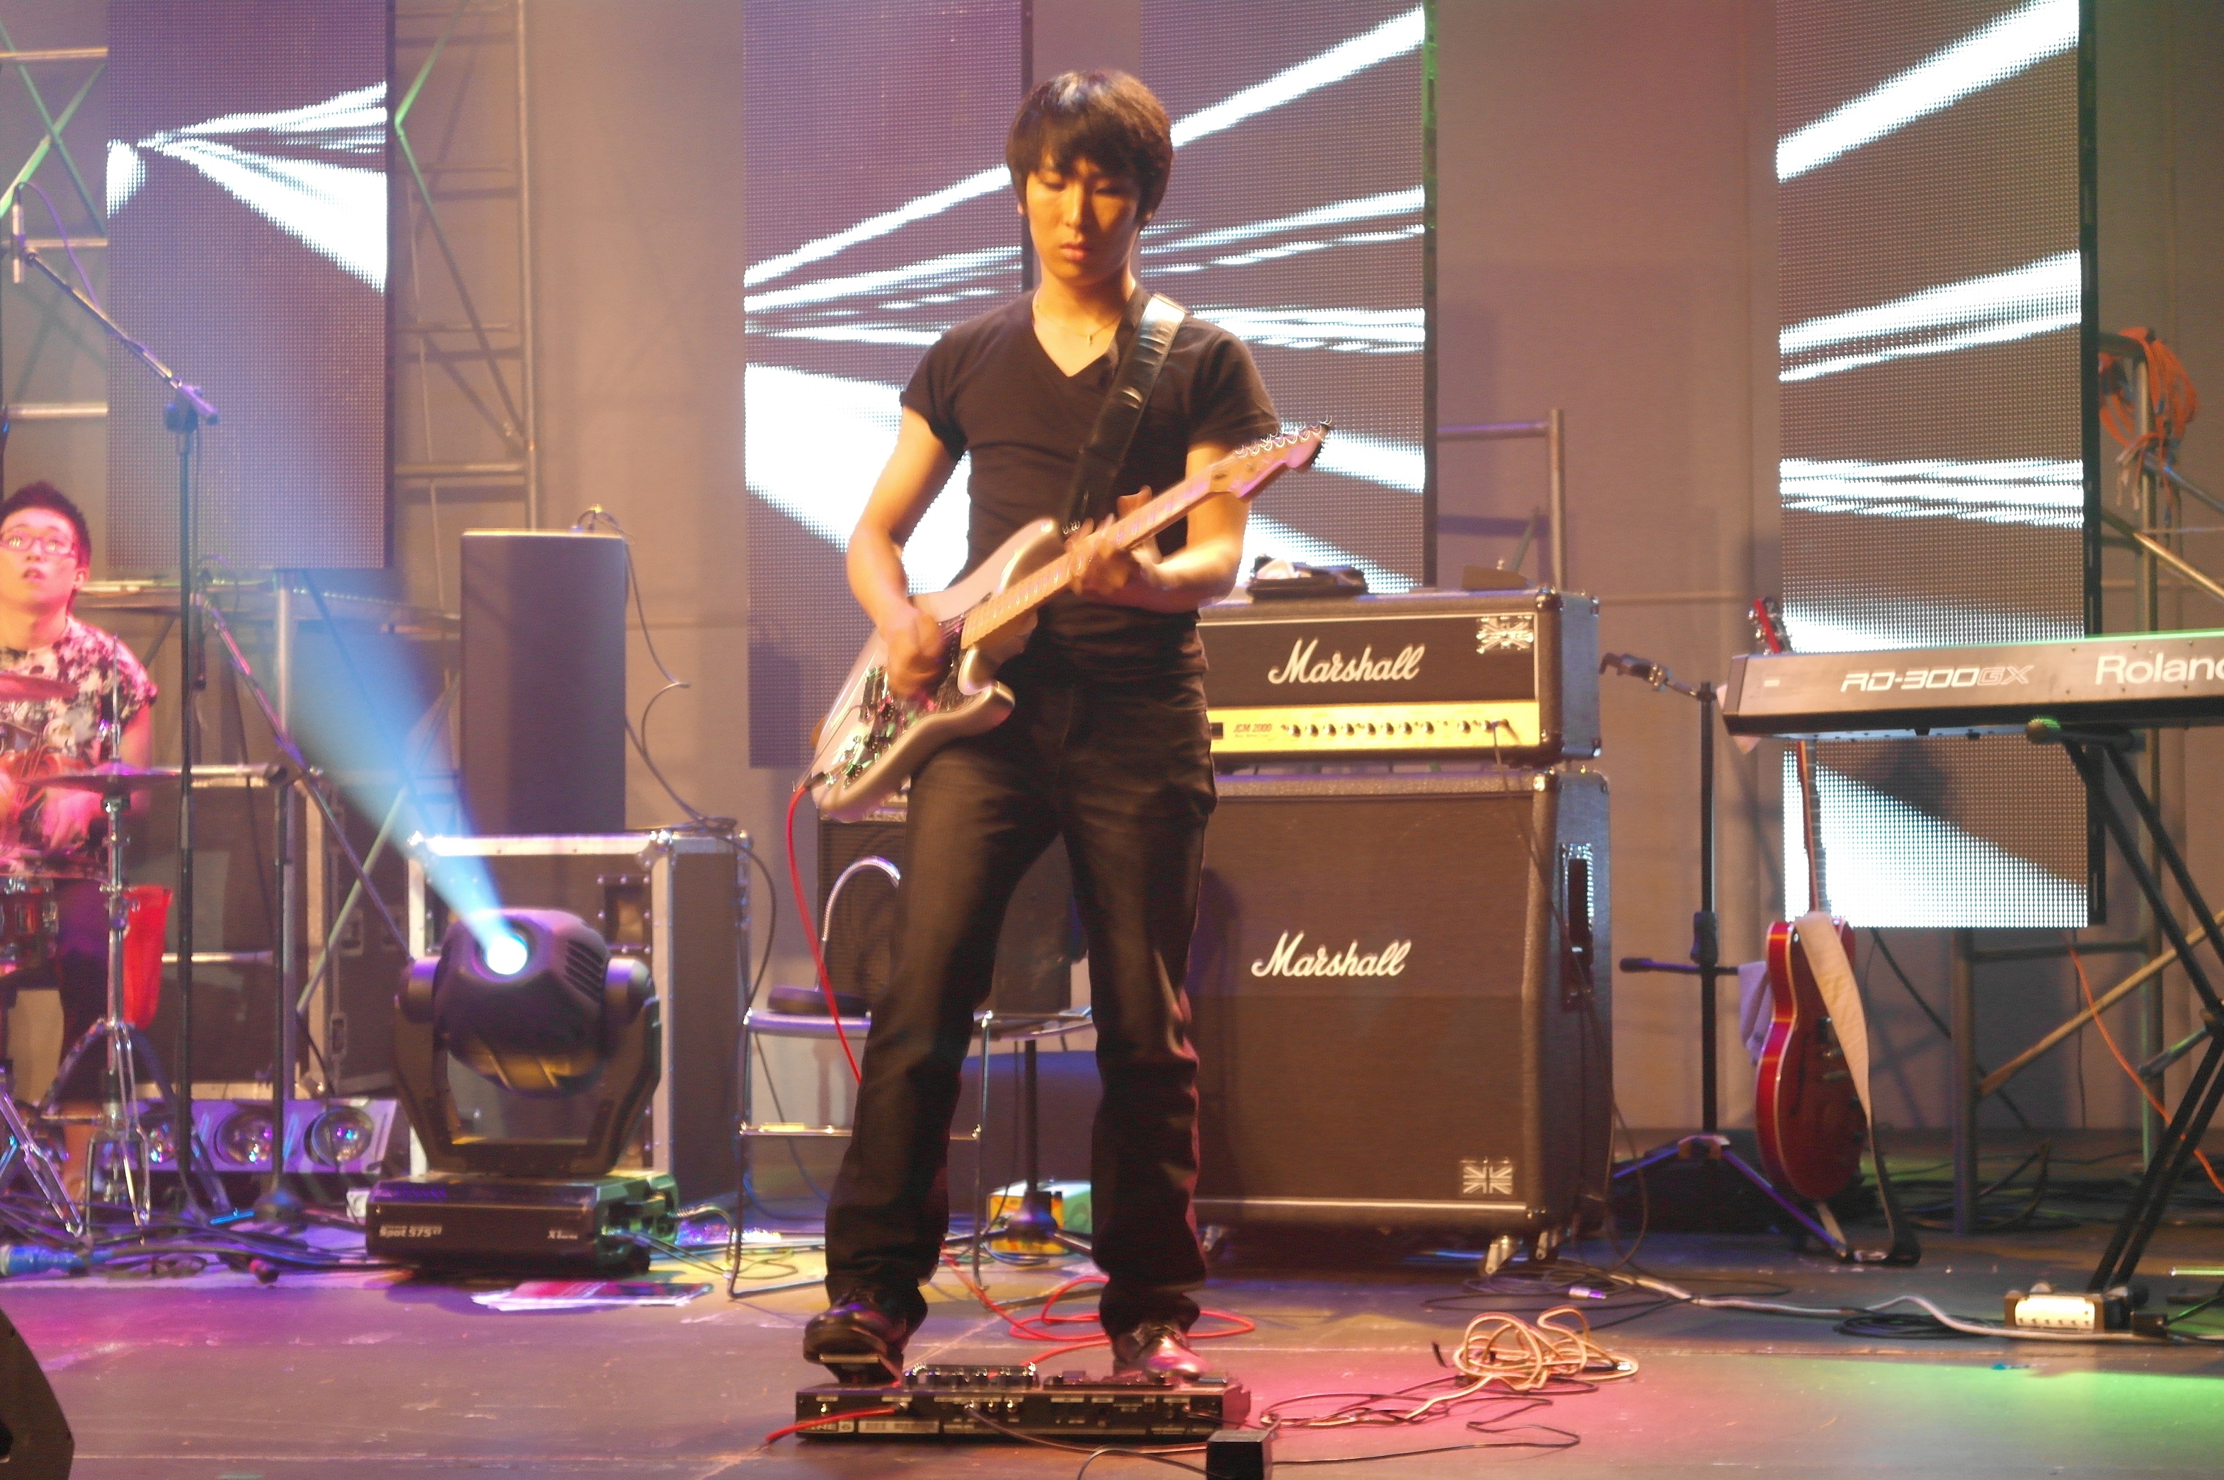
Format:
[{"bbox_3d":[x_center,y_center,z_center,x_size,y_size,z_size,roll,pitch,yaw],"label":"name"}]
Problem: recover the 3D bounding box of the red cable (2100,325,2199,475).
[{"bbox_3d":[2.155,-0.710,9.950,0.230,0.320,0.190,0,-2,10],"label":"red cable"}]

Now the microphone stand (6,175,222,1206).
[{"bbox_3d":[-1.875,-0.050,8.950,0.450,1.950,0.500,0,-2,10],"label":"microphone stand"}]

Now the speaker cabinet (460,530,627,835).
[{"bbox_3d":[-1.145,-0.117,9.580,0.335,0.600,0.310,0,-2,-12],"label":"speaker cabinet"}]

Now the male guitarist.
[{"bbox_3d":[-0.090,-0.012,6.000,0.580,1.650,0.470,0,-2,9],"label":"male guitarist"}]

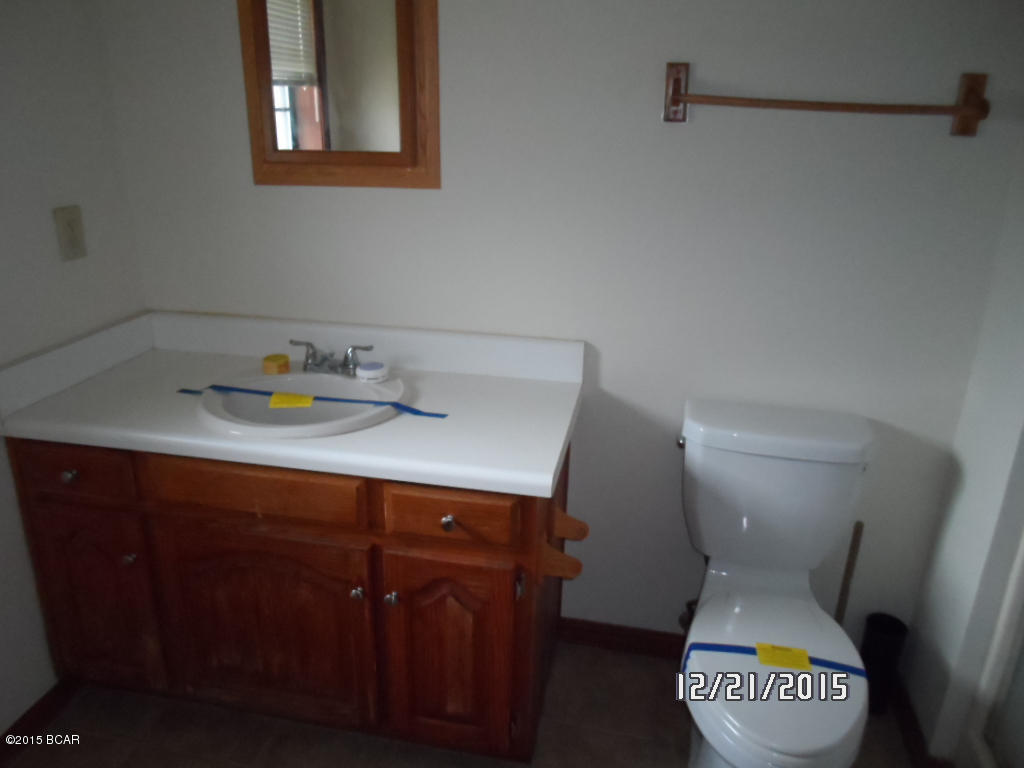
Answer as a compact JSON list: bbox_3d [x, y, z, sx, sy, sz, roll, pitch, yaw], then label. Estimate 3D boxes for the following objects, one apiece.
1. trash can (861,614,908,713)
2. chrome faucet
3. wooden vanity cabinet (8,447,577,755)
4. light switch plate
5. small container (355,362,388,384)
[{"bbox_3d":[0.952,0.729,1.920,0.093,0.246,0.093,5,19,10],"label":"trash can"},{"bbox_3d":[-0.471,-0.056,1.876,0.236,0.085,0.130,5,19,10],"label":"chrome faucet"},{"bbox_3d":[-0.500,0.438,1.924,1.215,0.747,0.526,5,19,10],"label":"wooden vanity cabinet"},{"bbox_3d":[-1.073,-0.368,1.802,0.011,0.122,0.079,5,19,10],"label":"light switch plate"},{"bbox_3d":[-0.351,-0.029,1.865,0.076,0.031,0.076,5,19,10],"label":"small container"}]

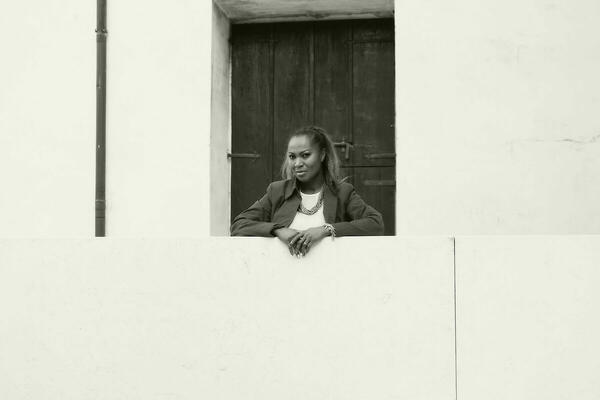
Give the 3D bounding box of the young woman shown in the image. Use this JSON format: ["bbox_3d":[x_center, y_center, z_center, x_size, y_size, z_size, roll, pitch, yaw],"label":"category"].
[{"bbox_3d":[0.040,0.450,3.230,0.690,1.550,0.520,0,-3,7],"label":"young woman"}]

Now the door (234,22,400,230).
[{"bbox_3d":[0.080,-0.074,4.439,1.040,2.130,0.070,0,-3,7],"label":"door"}]

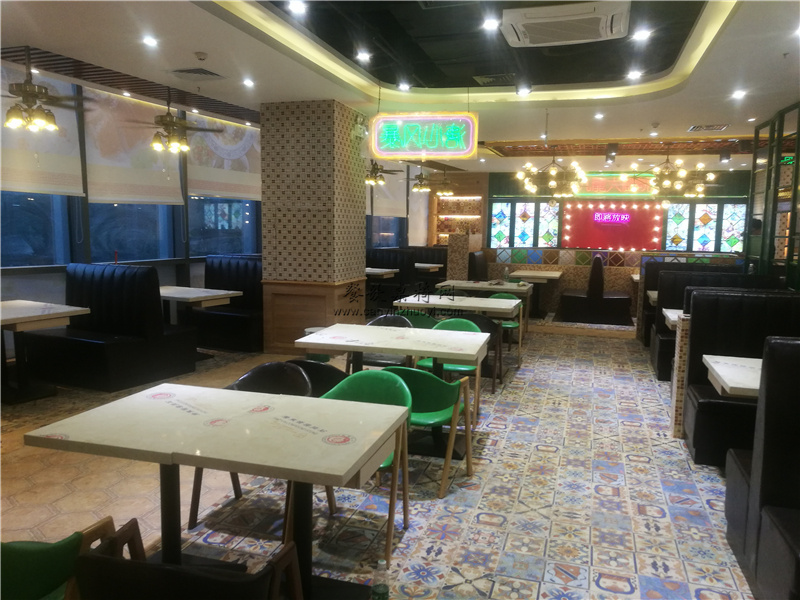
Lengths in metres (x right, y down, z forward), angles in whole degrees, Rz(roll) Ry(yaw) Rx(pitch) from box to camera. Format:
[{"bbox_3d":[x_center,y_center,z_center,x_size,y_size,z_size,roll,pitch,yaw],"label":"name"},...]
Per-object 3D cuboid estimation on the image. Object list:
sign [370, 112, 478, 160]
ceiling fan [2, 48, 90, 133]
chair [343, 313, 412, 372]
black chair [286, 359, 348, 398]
[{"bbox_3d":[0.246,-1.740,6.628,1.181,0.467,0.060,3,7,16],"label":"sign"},{"bbox_3d":[-3.170,-1.807,5.333,1.250,0.720,1.250,3,7,22],"label":"ceiling fan"},{"bbox_3d":[-0.160,0.529,5.142,0.530,0.770,0.510,3,7,17],"label":"chair"},{"bbox_3d":[-0.501,0.676,3.800,0.530,0.770,0.510,3,7,20],"label":"black chair"}]

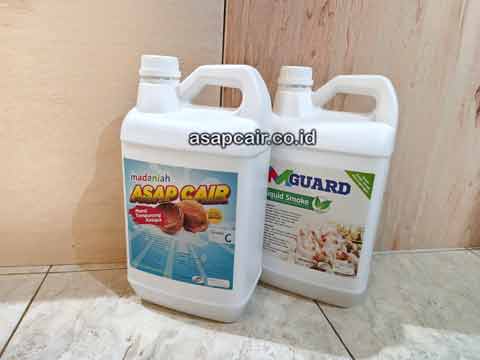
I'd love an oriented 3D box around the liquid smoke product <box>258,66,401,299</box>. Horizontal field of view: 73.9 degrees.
[{"bbox_3d":[0.123,0.007,0.484,0.176,0.337,0.119,11,18,23],"label":"liquid smoke product"}]

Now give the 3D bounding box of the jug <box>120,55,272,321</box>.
[{"bbox_3d":[-0.057,0.010,0.439,0.176,0.337,0.119,8,17,14],"label":"jug"}]

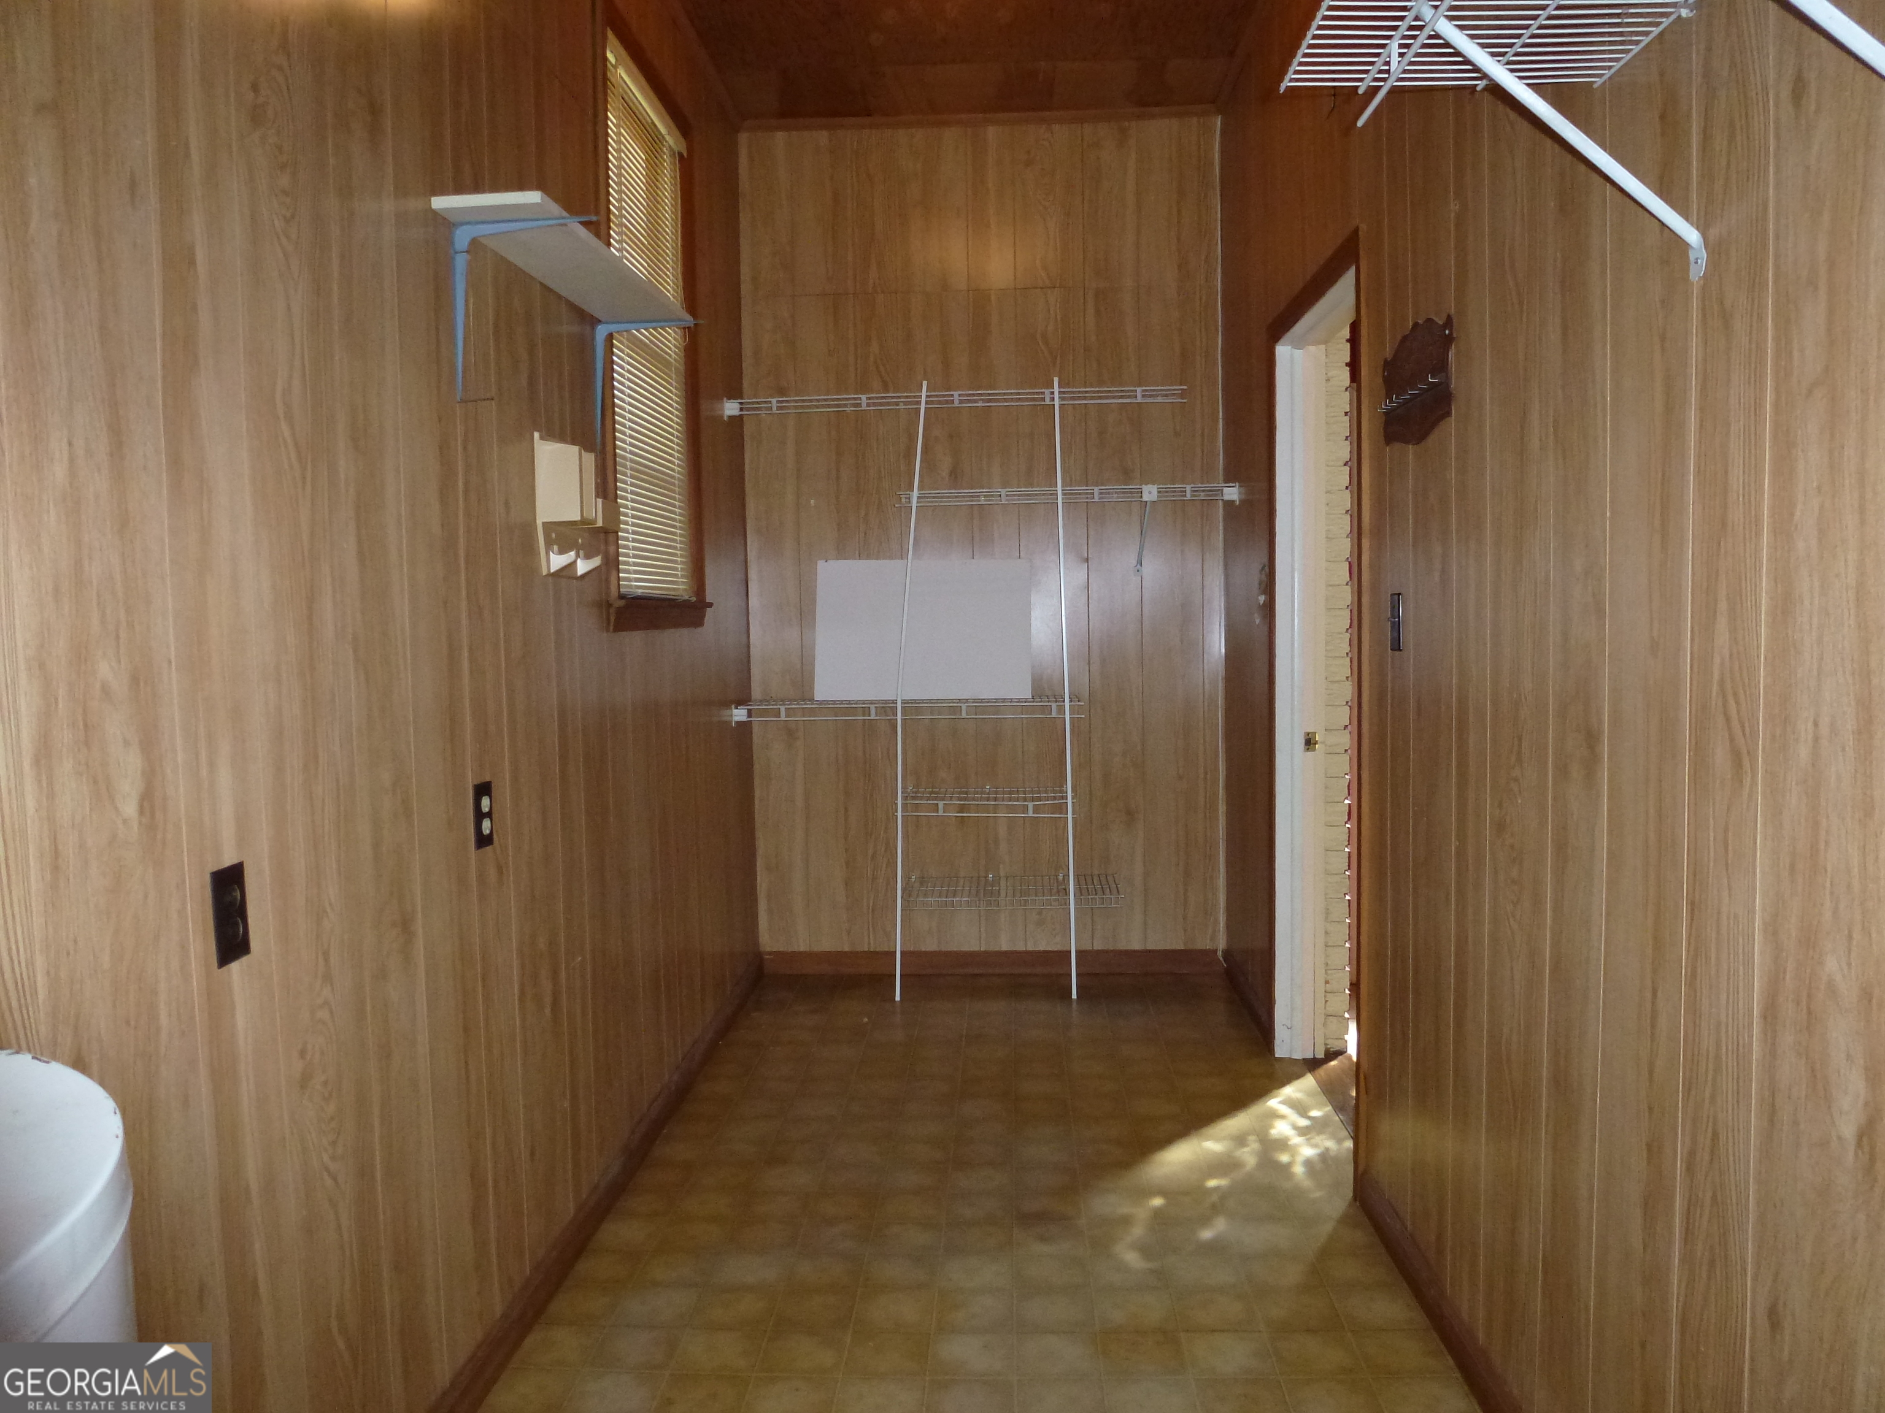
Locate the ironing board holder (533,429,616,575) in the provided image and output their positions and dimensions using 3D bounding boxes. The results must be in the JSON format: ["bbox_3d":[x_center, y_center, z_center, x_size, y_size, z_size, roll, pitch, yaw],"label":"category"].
[{"bbox_3d":[-0.741,-0.408,2.711,0.085,0.281,0.320,-1,4,3],"label":"ironing board holder"}]

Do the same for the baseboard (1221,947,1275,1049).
[{"bbox_3d":[1.001,0.950,4.293,0.015,0.090,0.848,-1,4,3],"label":"baseboard"}]

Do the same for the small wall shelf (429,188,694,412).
[{"bbox_3d":[-0.673,-0.696,2.527,0.247,0.311,0.860,-1,4,3],"label":"small wall shelf"}]

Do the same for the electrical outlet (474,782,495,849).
[{"bbox_3d":[-0.800,0.191,2.282,0.010,0.114,0.070,-1,4,3],"label":"electrical outlet"}]

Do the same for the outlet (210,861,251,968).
[{"bbox_3d":[-0.839,0.245,1.541,0.010,0.113,0.069,-1,4,3],"label":"outlet"}]

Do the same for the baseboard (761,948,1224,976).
[{"bbox_3d":[0.184,0.931,4.767,1.677,0.090,0.015,-1,4,3],"label":"baseboard"}]

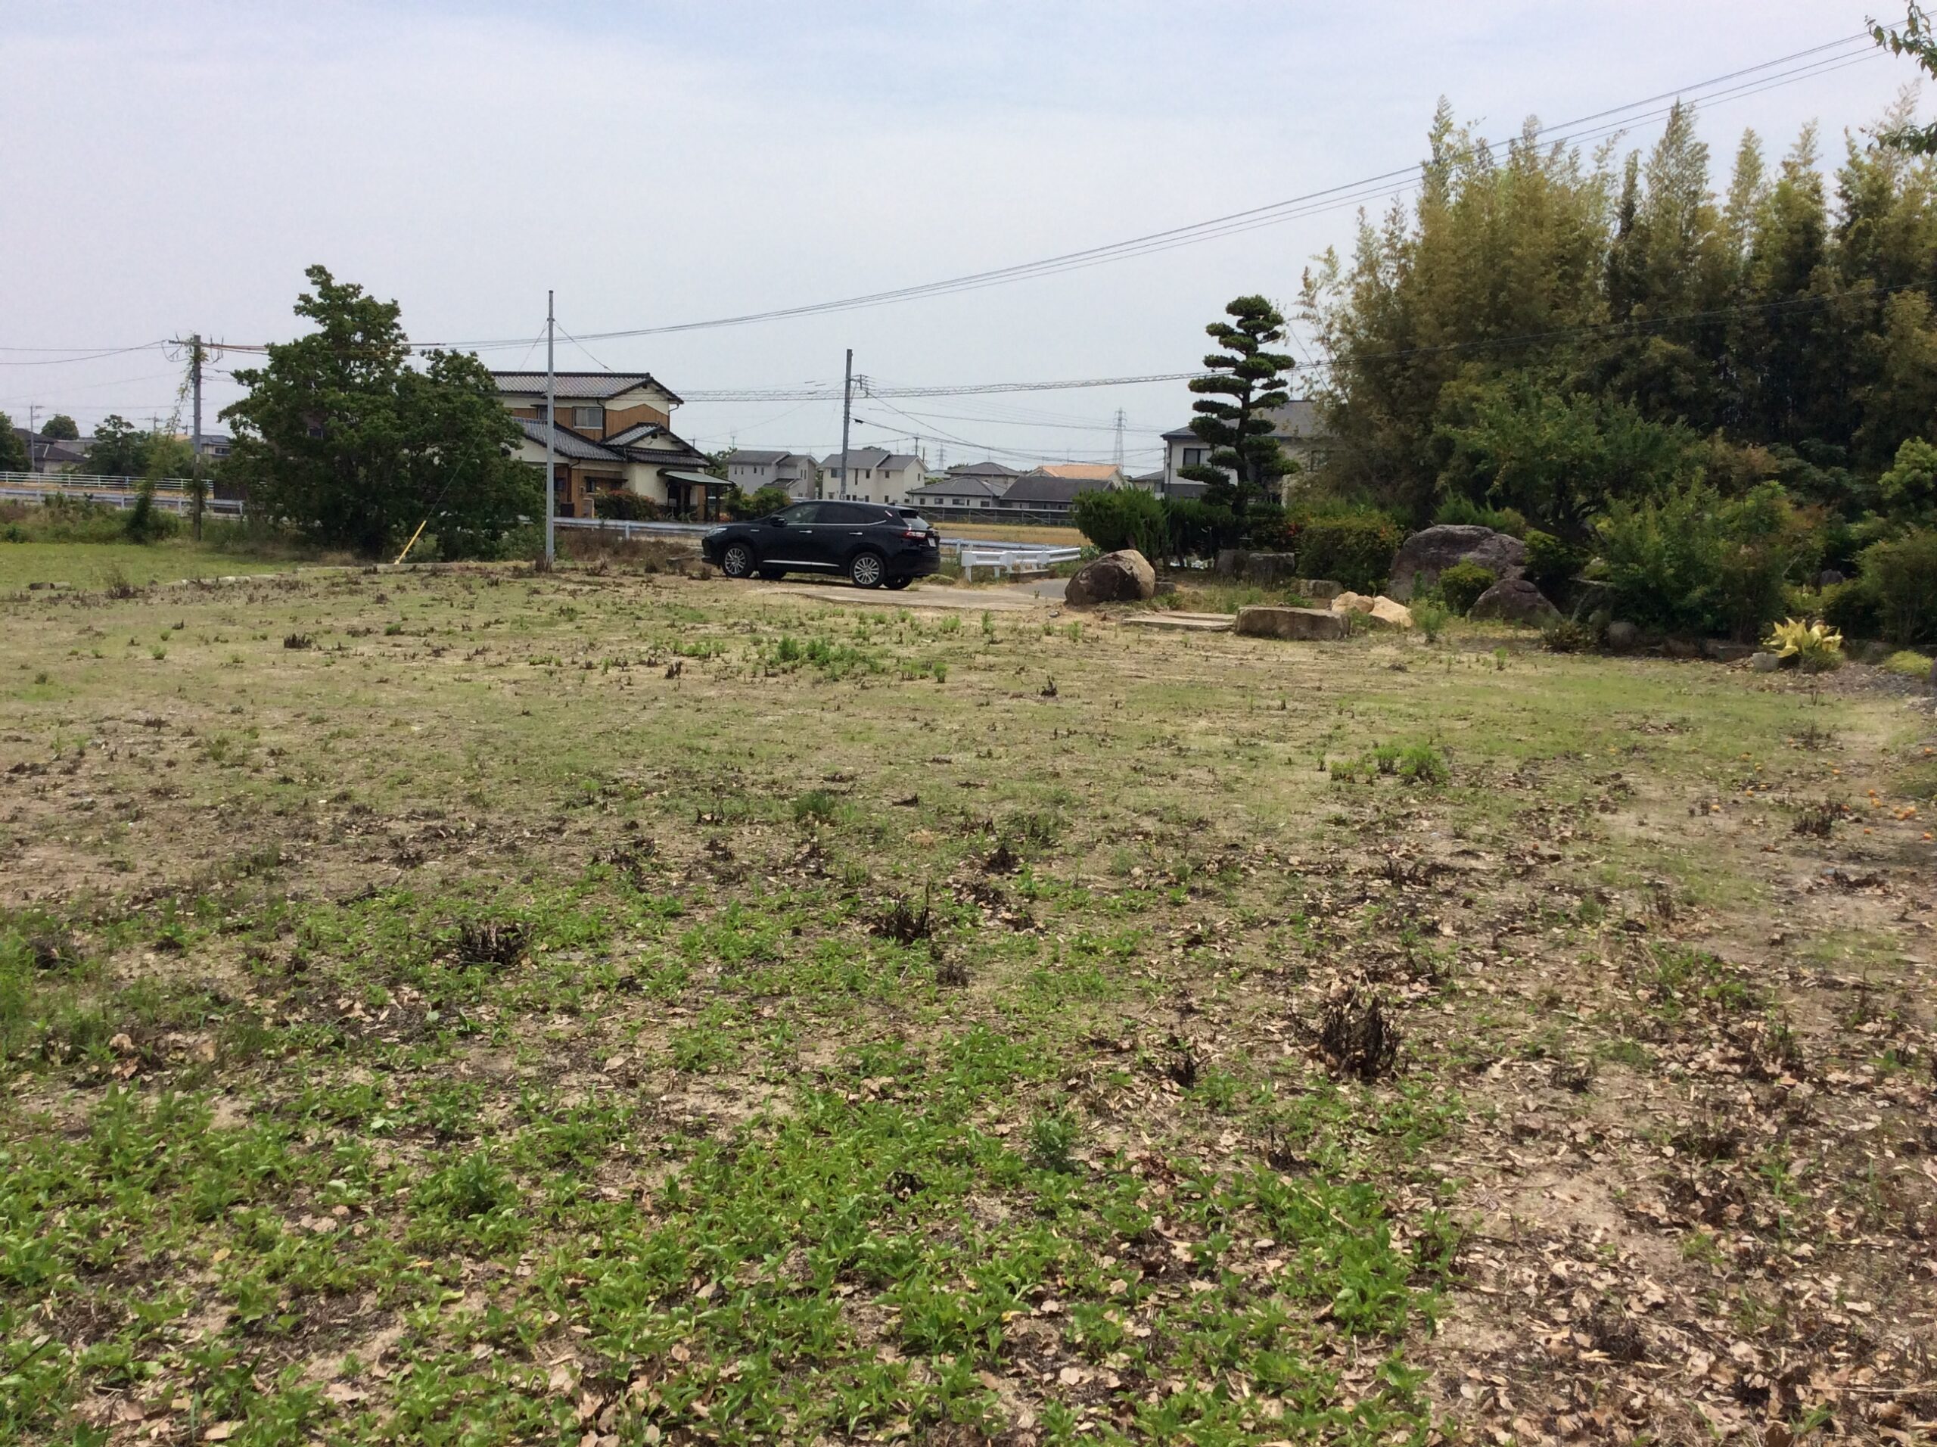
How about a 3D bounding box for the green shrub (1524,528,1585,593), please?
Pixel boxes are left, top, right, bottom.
[{"bbox_3d":[9.160,-2.441,28.000,0.980,1.220,0.950,3,7,11],"label":"green shrub"}]

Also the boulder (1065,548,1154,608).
[{"bbox_3d":[2.422,-2.499,30.600,1.500,0.980,1.150,3,7,11],"label":"boulder"}]

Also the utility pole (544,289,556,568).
[{"bbox_3d":[-9.068,-6.428,38.800,0.150,6.026,0.150,2,7,0],"label":"utility pole"}]

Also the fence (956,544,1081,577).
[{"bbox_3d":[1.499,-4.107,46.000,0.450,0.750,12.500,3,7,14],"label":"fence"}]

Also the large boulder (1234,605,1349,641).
[{"bbox_3d":[4.194,-1.301,23.214,1.380,0.380,0.600,4,7,20],"label":"large boulder"}]

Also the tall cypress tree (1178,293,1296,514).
[{"bbox_3d":[6.160,-6.662,41.000,2.650,6.350,2.400,3,7,8],"label":"tall cypress tree"}]

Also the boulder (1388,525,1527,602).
[{"bbox_3d":[9.255,-3.032,33.800,2.650,1.459,1.800,4,7,15],"label":"boulder"}]

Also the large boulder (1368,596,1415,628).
[{"bbox_3d":[6.056,-1.593,25.600,0.650,0.470,0.500,3,7,11],"label":"large boulder"}]

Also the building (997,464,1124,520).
[{"bbox_3d":[10.920,-27.521,213.236,13.300,6.619,10.000,4,7,17],"label":"building"}]

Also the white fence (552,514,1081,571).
[{"bbox_3d":[-4.971,-5.233,51.747,18.000,0.850,0.350,5,8,28],"label":"white fence"}]

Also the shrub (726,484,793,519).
[{"bbox_3d":[-10.242,-10.836,88.000,3.200,1.787,2.200,1,7,-7],"label":"shrub"}]

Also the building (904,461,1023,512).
[{"bbox_3d":[-0.632,-27.876,213.193,12.000,6.617,10.000,4,7,17],"label":"building"}]

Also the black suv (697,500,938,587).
[{"bbox_3d":[-2.830,-3.550,35.050,4.720,1.680,1.840,5,7,18],"label":"black suv"}]

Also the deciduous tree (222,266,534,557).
[{"bbox_3d":[-13.883,-7.340,42.000,7.300,6.825,6.500,0,7,-18],"label":"deciduous tree"}]

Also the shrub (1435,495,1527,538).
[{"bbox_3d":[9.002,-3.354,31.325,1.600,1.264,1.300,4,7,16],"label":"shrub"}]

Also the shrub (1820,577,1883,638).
[{"bbox_3d":[11.731,-1.520,23.791,0.760,0.795,0.720,5,8,26],"label":"shrub"}]

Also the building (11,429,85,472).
[{"bbox_3d":[-85.265,-24.298,165.000,9.500,5.725,8.500,-1,8,-27],"label":"building"}]

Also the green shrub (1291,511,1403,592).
[{"bbox_3d":[7.666,-3.502,36.300,2.250,1.690,1.700,4,7,12],"label":"green shrub"}]

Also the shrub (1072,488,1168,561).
[{"bbox_3d":[3.327,-4.279,39.500,2.050,1.839,1.800,3,7,5],"label":"shrub"}]

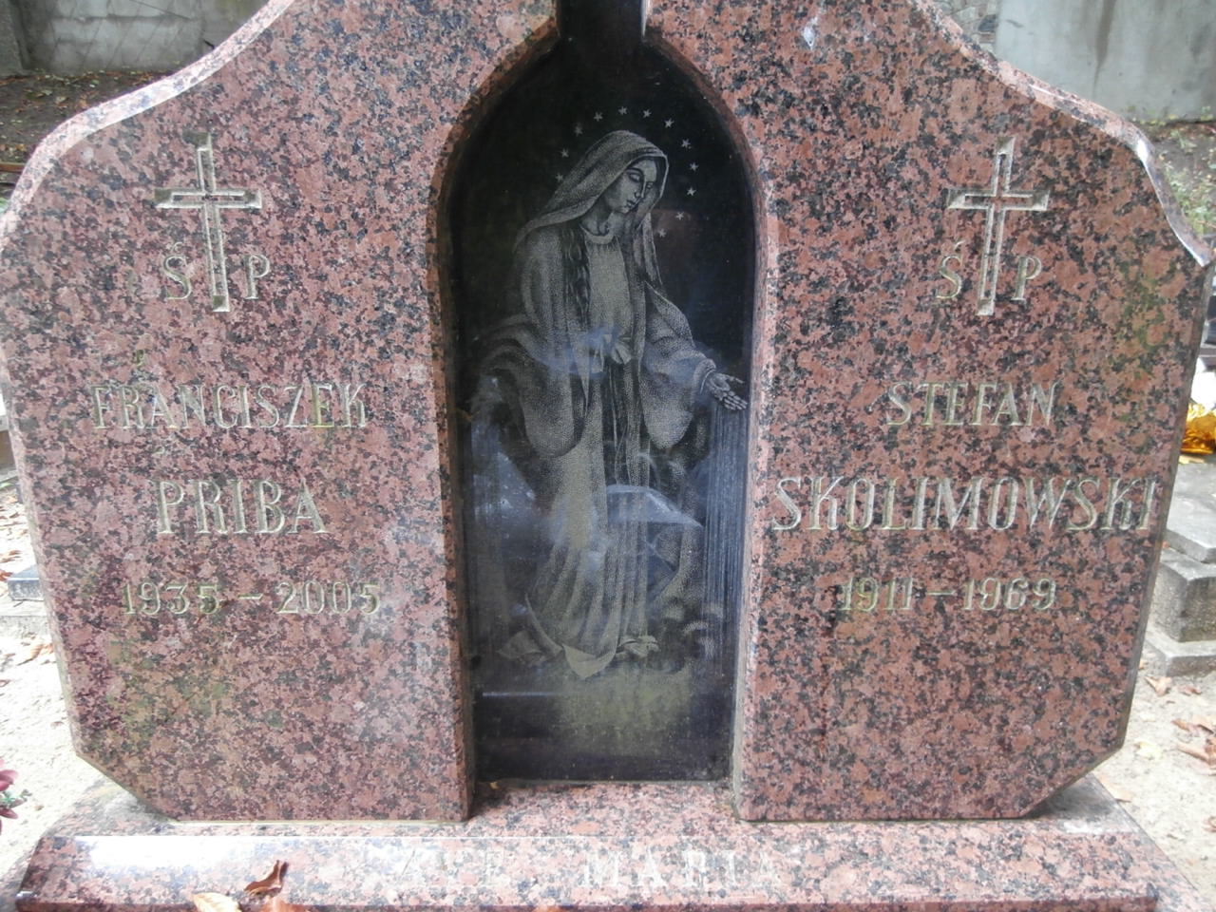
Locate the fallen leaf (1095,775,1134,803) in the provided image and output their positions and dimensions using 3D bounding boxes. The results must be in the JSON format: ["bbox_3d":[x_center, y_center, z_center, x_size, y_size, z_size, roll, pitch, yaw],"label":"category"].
[{"bbox_3d":[1.033,0.670,1.715,0.050,0.016,0.085,-2,16,-8],"label":"fallen leaf"}]

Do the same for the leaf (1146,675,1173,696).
[{"bbox_3d":[1.359,0.565,2.069,0.050,0.020,0.070,-5,17,-16],"label":"leaf"}]

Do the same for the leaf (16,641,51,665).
[{"bbox_3d":[-1.512,0.519,2.223,0.052,0.022,0.100,3,17,11],"label":"leaf"}]

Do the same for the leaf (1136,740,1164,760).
[{"bbox_3d":[1.177,0.637,1.833,0.048,0.013,0.060,-8,18,-25],"label":"leaf"}]

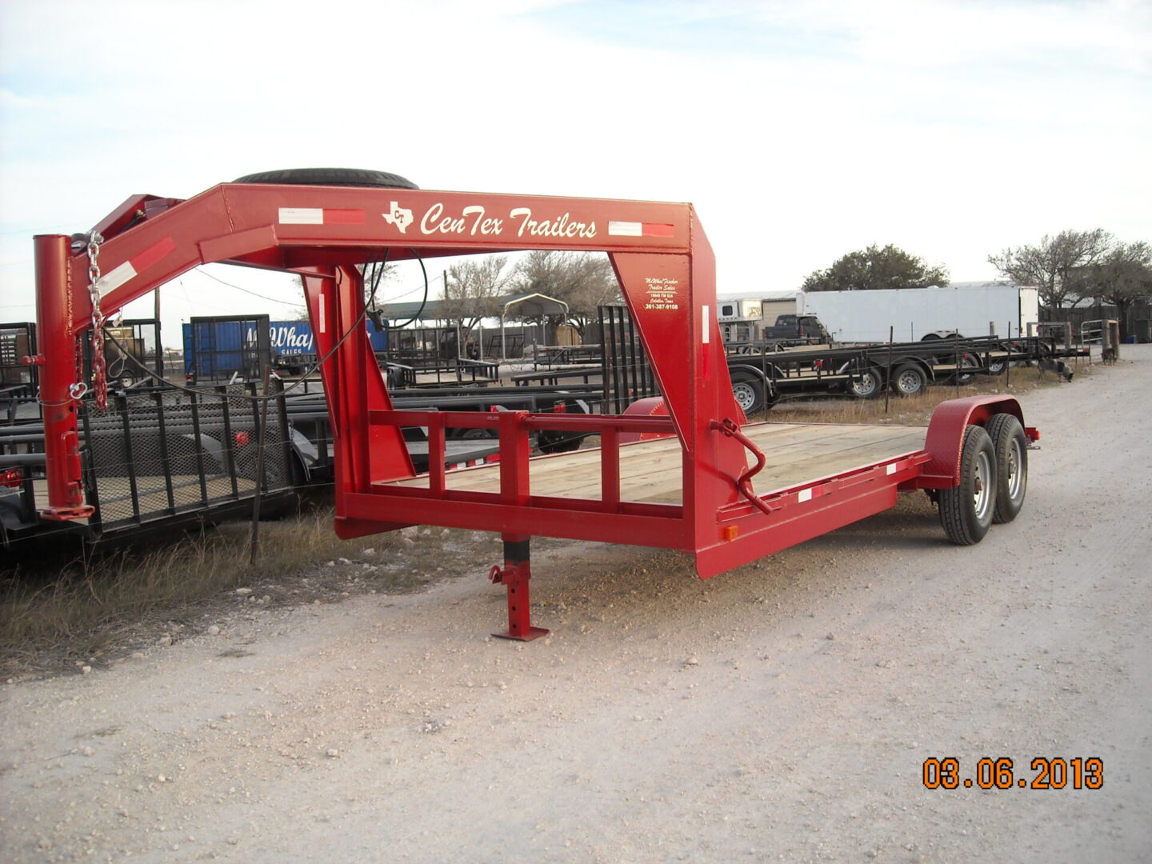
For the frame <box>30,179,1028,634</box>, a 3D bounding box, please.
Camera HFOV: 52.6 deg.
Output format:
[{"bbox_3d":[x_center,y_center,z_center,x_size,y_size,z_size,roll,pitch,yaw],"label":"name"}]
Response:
[{"bbox_3d":[0.716,-0.137,7.116,2.545,2.000,8.575,2,5,34],"label":"frame"}]

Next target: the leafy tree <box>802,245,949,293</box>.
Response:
[{"bbox_3d":[17.500,-7.900,68.000,8.800,6.100,8.400,-1,4,0],"label":"leafy tree"}]

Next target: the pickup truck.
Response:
[{"bbox_3d":[10.900,-4.840,57.500,2.000,1.880,5.500,1,5,21],"label":"pickup truck"}]

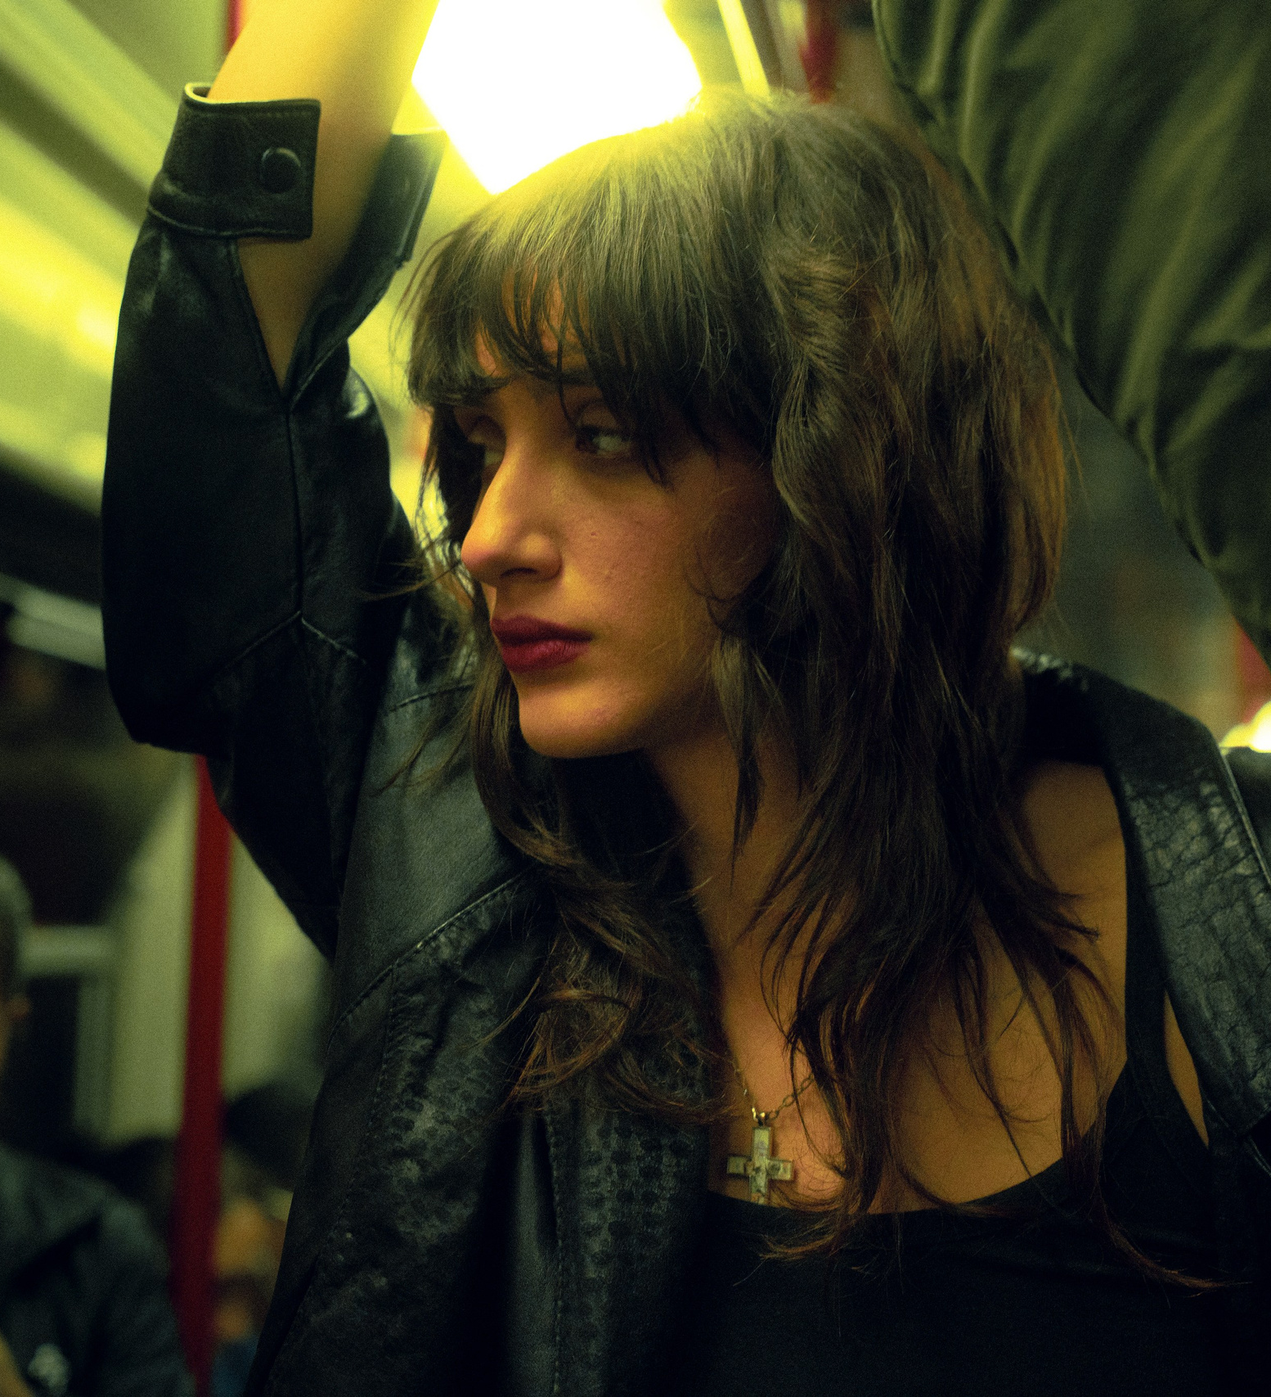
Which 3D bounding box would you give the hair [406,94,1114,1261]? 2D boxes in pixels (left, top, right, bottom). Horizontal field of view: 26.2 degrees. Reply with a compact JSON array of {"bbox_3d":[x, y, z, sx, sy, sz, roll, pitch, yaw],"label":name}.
[{"bbox_3d":[0.047,-0.014,1.040,0.260,0.430,0.250,7,-9,-42],"label":"hair"}]

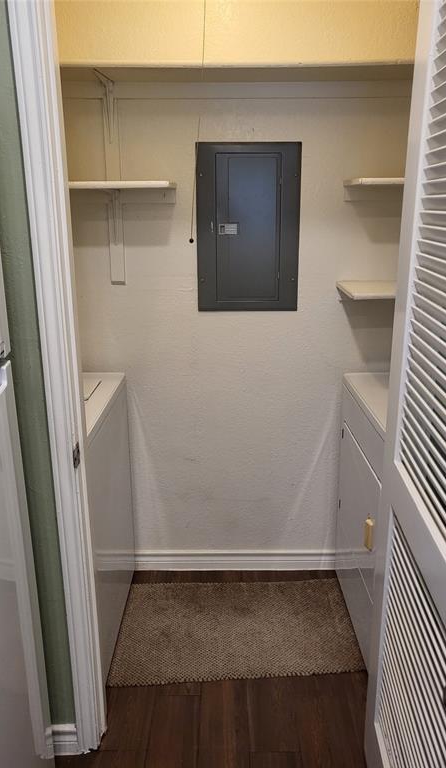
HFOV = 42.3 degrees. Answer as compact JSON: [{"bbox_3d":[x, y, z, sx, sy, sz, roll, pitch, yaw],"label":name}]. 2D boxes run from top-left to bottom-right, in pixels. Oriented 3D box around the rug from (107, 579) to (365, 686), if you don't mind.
[{"bbox_3d":[0.053,0.924,2.206,0.910,0.016,0.520,-1,17,-3],"label":"rug"}]

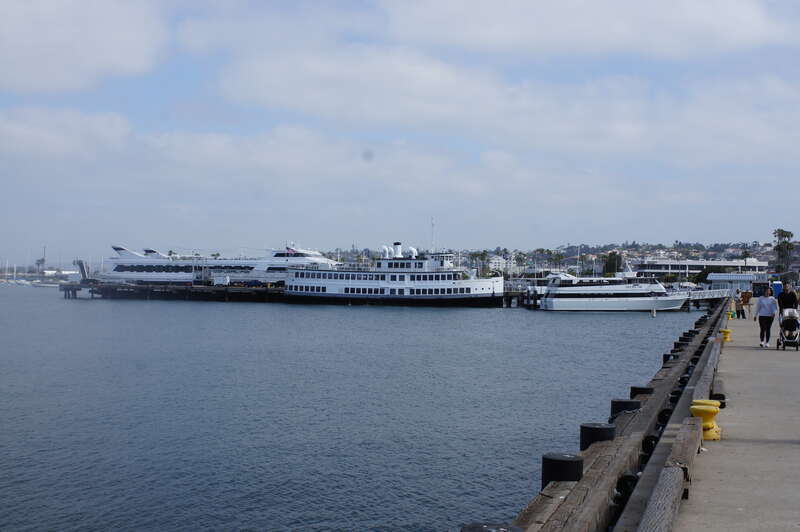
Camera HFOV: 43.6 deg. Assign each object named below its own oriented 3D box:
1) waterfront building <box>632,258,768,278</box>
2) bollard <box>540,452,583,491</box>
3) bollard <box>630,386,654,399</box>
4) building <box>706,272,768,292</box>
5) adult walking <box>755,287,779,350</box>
[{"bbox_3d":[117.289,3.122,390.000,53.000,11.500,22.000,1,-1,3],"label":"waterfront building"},{"bbox_3d":[1.399,1.782,8.600,0.355,0.290,0.355,0,-1,19],"label":"bollard"},{"bbox_3d":[3.689,1.940,15.200,0.350,0.200,0.350,0,-1,19],"label":"bollard"},{"bbox_3d":[47.288,2.872,140.000,8.400,3.700,6.000,0,-1,19],"label":"building"},{"bbox_3d":[10.110,1.431,27.600,0.560,1.660,0.360,0,-1,19],"label":"adult walking"}]

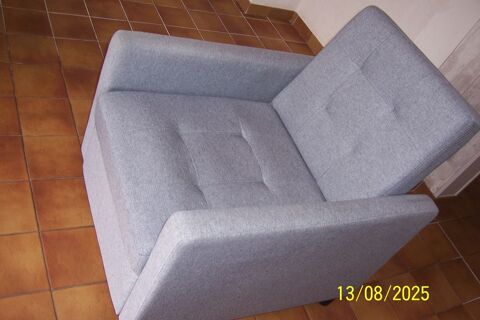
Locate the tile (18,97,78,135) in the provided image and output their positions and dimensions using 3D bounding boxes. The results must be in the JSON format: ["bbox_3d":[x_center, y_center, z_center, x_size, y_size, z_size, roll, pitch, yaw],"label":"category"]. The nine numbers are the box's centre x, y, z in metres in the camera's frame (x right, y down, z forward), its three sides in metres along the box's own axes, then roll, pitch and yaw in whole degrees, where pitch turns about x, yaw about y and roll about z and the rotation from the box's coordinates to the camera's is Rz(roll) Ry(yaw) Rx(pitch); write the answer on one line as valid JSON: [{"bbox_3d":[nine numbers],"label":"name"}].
[{"bbox_3d":[-0.729,-0.163,1.719,0.200,0.010,0.200,-3,51,-33],"label":"tile"}]

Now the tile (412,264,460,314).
[{"bbox_3d":[0.836,0.550,1.946,0.199,0.010,0.199,-3,51,-33],"label":"tile"}]

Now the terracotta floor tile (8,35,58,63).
[{"bbox_3d":[-0.885,-0.471,1.937,0.200,0.010,0.200,-3,51,-33],"label":"terracotta floor tile"}]

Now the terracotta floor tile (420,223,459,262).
[{"bbox_3d":[0.935,0.393,2.161,0.199,0.010,0.199,-3,51,-33],"label":"terracotta floor tile"}]

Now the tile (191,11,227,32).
[{"bbox_3d":[-0.190,-0.824,2.711,0.200,0.010,0.200,-3,51,-33],"label":"tile"}]

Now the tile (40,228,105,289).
[{"bbox_3d":[-0.497,0.298,1.395,0.200,0.010,0.200,-3,51,-33],"label":"tile"}]

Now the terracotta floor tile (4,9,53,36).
[{"bbox_3d":[-0.963,-0.626,2.046,0.200,0.010,0.200,-3,51,-33],"label":"terracotta floor tile"}]

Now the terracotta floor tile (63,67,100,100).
[{"bbox_3d":[-0.638,-0.325,1.939,0.200,0.010,0.200,-3,51,-33],"label":"terracotta floor tile"}]

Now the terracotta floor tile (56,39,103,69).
[{"bbox_3d":[-0.715,-0.480,2.048,0.200,0.010,0.200,-3,51,-33],"label":"terracotta floor tile"}]

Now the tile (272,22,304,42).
[{"bbox_3d":[0.317,-0.857,3.035,0.199,0.010,0.199,-3,51,-33],"label":"tile"}]

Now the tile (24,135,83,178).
[{"bbox_3d":[-0.655,-0.010,1.615,0.199,0.010,0.199,-3,51,-33],"label":"tile"}]

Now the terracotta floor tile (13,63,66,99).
[{"bbox_3d":[-0.809,-0.314,1.826,0.199,0.010,0.199,-3,51,-33],"label":"terracotta floor tile"}]

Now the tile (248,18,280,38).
[{"bbox_3d":[0.148,-0.847,2.925,0.199,0.010,0.199,-3,51,-33],"label":"tile"}]

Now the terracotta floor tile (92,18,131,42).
[{"bbox_3d":[-0.627,-0.638,2.256,0.199,0.010,0.199,-3,51,-33],"label":"terracotta floor tile"}]

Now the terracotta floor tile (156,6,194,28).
[{"bbox_3d":[-0.357,-0.808,2.585,0.199,0.010,0.199,-3,51,-33],"label":"terracotta floor tile"}]

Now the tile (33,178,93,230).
[{"bbox_3d":[-0.574,0.145,1.502,0.200,0.010,0.200,-3,51,-33],"label":"tile"}]

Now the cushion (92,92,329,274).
[{"bbox_3d":[-0.065,0.036,1.367,0.608,0.127,0.517,-3,51,-33],"label":"cushion"}]

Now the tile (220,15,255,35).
[{"bbox_3d":[-0.020,-0.833,2.823,0.200,0.010,0.200,-3,51,-33],"label":"tile"}]

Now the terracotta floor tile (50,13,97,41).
[{"bbox_3d":[-0.793,-0.628,2.147,0.199,0.010,0.199,-3,51,-33],"label":"terracotta floor tile"}]

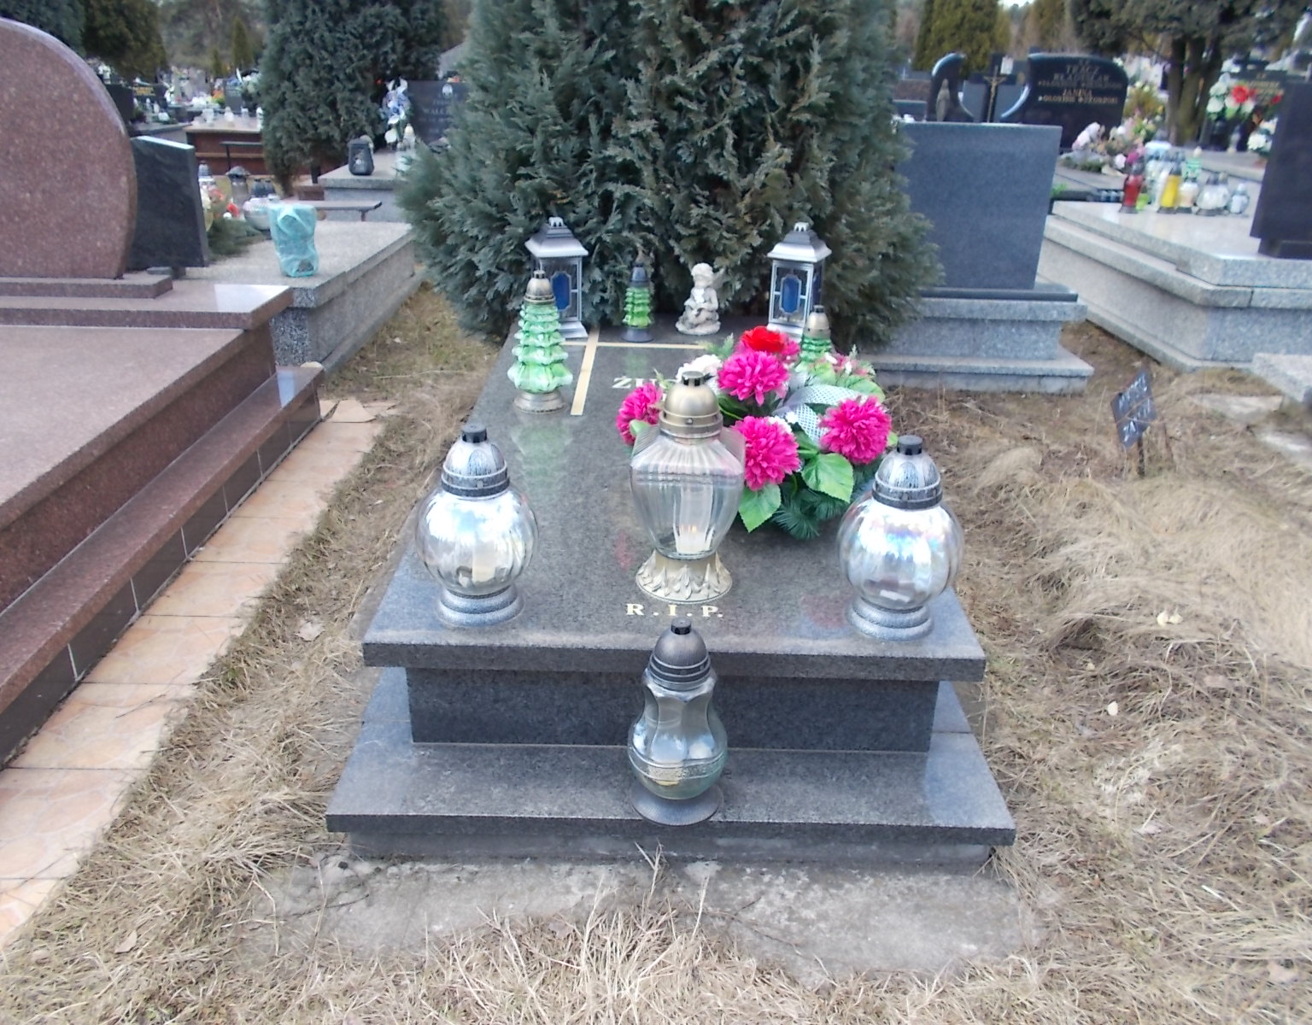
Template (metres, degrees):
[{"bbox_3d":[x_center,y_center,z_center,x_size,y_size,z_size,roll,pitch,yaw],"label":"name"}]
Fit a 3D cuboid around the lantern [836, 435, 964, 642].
[{"bbox_3d":[0.414,0.033,1.740,0.210,0.341,0.210,1,26,0],"label":"lantern"}]

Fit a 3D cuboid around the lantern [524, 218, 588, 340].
[{"bbox_3d":[-0.318,-0.764,3.320,0.167,0.374,0.167,-8,27,-17],"label":"lantern"}]

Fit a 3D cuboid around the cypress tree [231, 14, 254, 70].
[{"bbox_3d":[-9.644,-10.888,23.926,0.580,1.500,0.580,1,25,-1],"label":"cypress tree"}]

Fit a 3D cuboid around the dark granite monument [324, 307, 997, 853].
[{"bbox_3d":[0.023,-0.052,2.615,1.080,0.348,2.290,1,25,-1],"label":"dark granite monument"}]

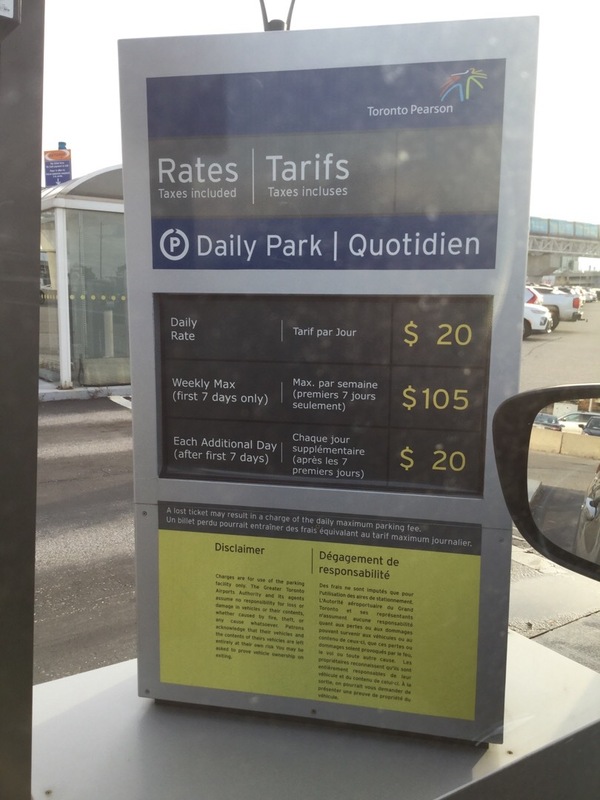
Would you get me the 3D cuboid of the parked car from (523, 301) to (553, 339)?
[{"bbox_3d":[5.972,-2.898,23.389,4.600,1.670,1.860,4,10,24],"label":"parked car"}]

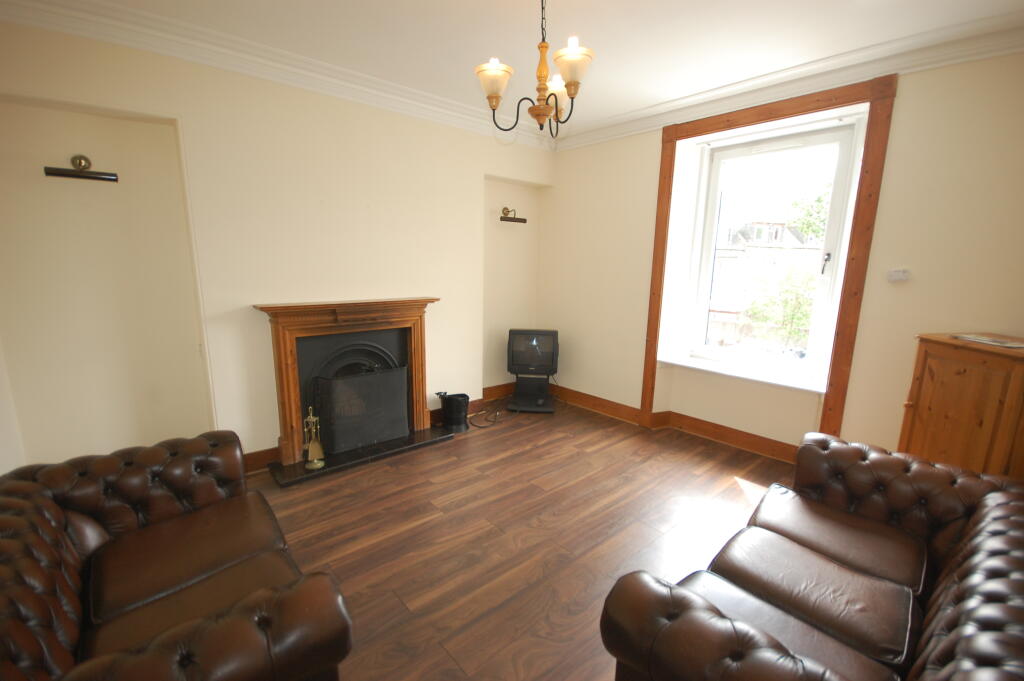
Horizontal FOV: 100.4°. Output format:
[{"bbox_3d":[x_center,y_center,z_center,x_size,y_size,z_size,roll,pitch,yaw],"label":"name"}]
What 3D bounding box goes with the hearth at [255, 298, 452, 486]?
[{"bbox_3d":[-1.152,0.310,3.349,1.368,1.214,0.388,-8,14,-40],"label":"hearth"}]

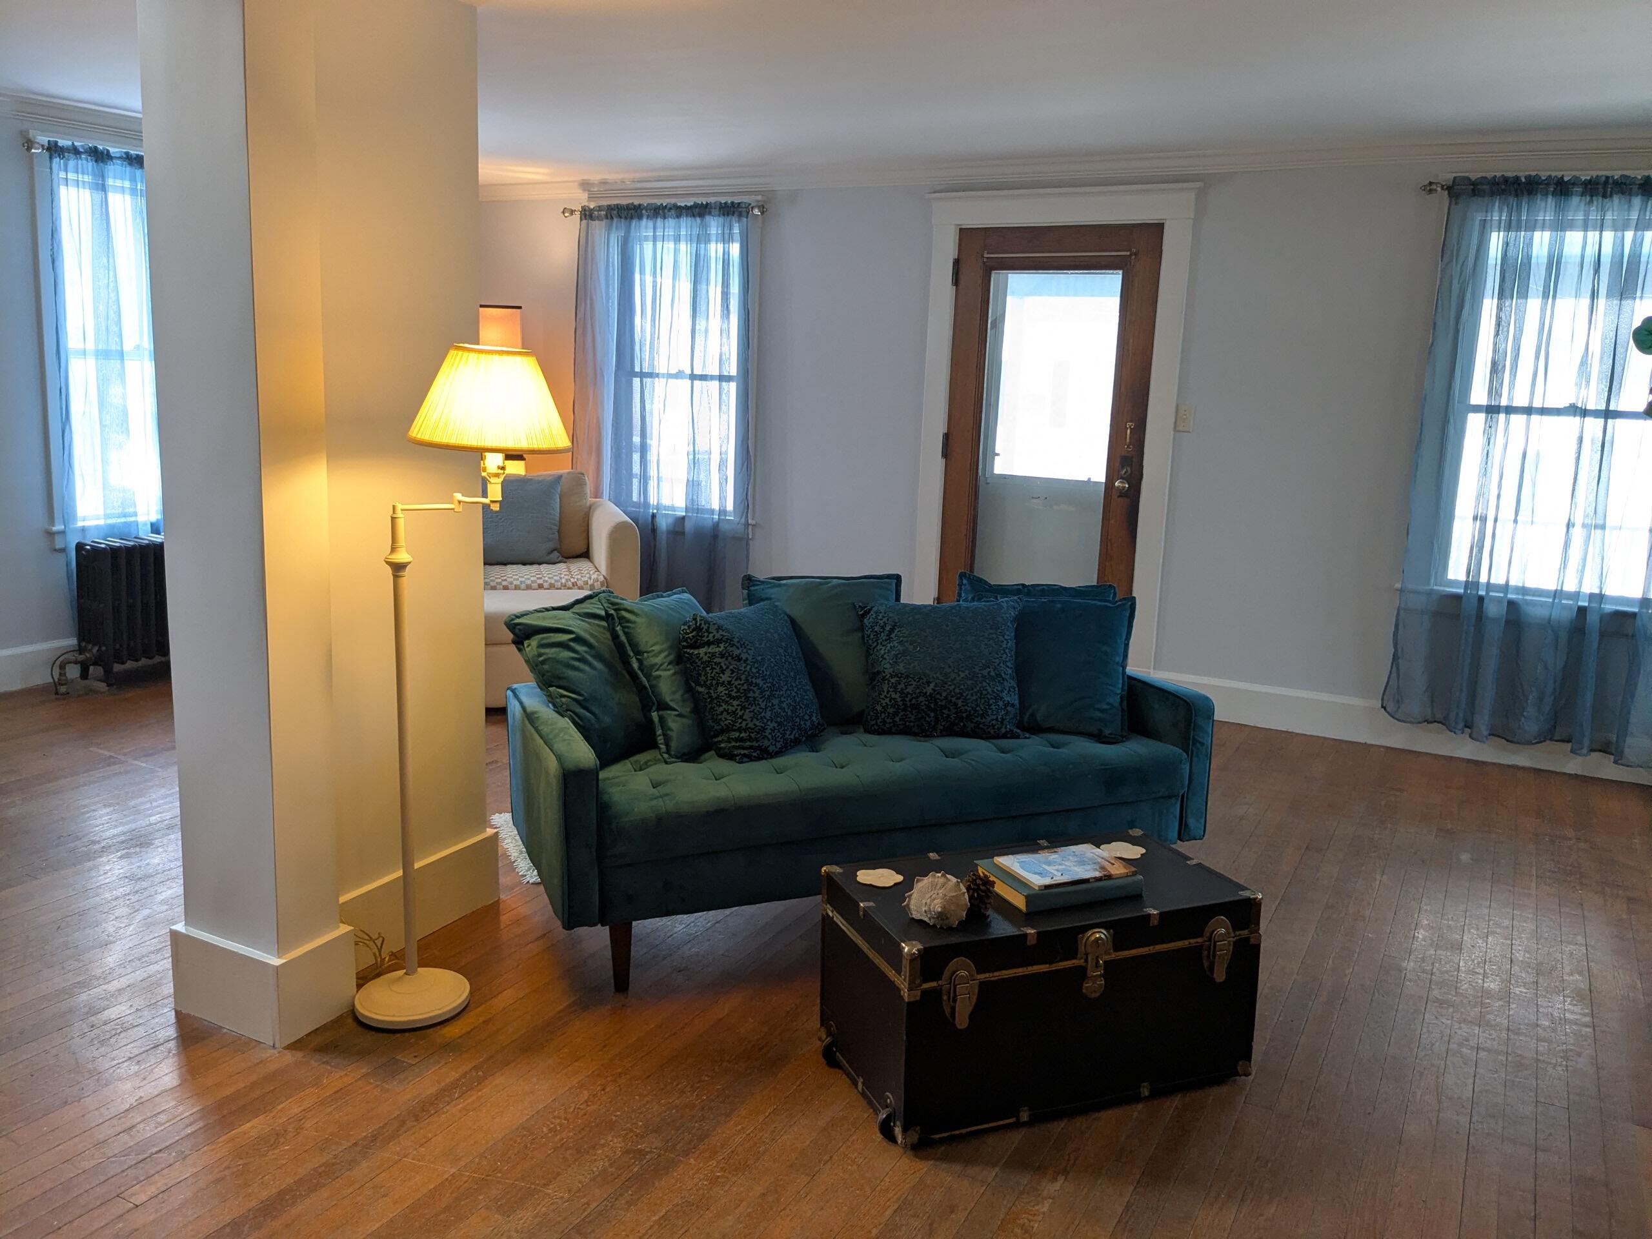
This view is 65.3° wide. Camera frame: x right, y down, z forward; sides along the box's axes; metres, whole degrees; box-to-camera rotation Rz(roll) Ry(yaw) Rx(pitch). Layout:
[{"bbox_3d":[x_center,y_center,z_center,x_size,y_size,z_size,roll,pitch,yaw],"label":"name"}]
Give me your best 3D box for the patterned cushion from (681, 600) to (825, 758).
[{"bbox_3d":[-0.163,0.140,3.130,0.150,0.390,0.390,-24,-5,32],"label":"patterned cushion"}]

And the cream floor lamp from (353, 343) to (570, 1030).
[{"bbox_3d":[-0.750,0.149,2.603,0.430,1.390,0.300,3,10,2],"label":"cream floor lamp"}]

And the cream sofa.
[{"bbox_3d":[-1.672,-0.166,5.477,1.600,0.900,0.930,-2,11,-20],"label":"cream sofa"}]

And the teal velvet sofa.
[{"bbox_3d":[0.073,0.450,3.409,1.720,0.570,0.800,-3,11,-25],"label":"teal velvet sofa"}]

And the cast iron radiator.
[{"bbox_3d":[-2.778,-0.083,5.619,0.210,0.600,0.850,8,12,27],"label":"cast iron radiator"}]

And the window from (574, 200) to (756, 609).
[{"bbox_3d":[-0.865,-1.032,6.483,1.040,2.070,0.100,8,12,27],"label":"window"}]

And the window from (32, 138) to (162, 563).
[{"bbox_3d":[-2.867,-1.125,5.538,0.130,1.630,1.020,8,12,27],"label":"window"}]

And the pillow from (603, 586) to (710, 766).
[{"bbox_3d":[-0.352,0.119,3.080,0.150,0.400,0.390,-23,1,22],"label":"pillow"}]

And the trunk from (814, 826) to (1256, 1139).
[{"bbox_3d":[0.422,0.708,2.600,0.775,0.382,0.410,-2,11,-22],"label":"trunk"}]

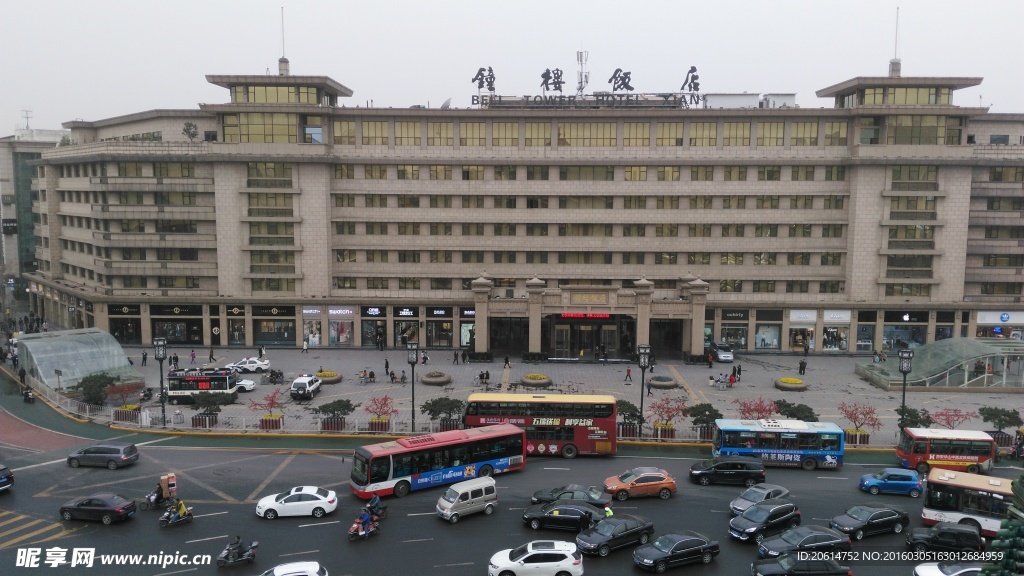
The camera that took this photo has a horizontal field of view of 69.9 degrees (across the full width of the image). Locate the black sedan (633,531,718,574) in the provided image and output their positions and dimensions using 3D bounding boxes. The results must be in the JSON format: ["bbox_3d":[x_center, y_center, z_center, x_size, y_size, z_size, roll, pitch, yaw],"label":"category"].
[{"bbox_3d":[8.472,13.426,37.858,4.750,1.470,1.760,-2,6,-22],"label":"black sedan"}]

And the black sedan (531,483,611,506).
[{"bbox_3d":[3.655,12.658,44.323,4.750,1.450,1.800,2,6,16],"label":"black sedan"}]

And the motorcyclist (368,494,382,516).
[{"bbox_3d":[-7.914,12.582,42.506,0.850,1.320,0.620,-3,7,-26],"label":"motorcyclist"}]

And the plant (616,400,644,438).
[{"bbox_3d":[8.911,10.320,57.981,3.092,2.666,2.600,1,6,1],"label":"plant"}]

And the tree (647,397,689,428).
[{"bbox_3d":[12.336,9.979,58.127,3.300,2.750,3.000,1,7,3],"label":"tree"}]

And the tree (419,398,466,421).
[{"bbox_3d":[-5.637,9.917,59.831,3.848,1.837,3.155,0,6,1],"label":"tree"}]

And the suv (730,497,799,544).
[{"bbox_3d":[14.000,12.828,40.674,4.520,1.690,1.840,-4,7,-33],"label":"suv"}]

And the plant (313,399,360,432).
[{"bbox_3d":[-14.316,10.233,59.694,3.800,2.400,3.000,1,7,3],"label":"plant"}]

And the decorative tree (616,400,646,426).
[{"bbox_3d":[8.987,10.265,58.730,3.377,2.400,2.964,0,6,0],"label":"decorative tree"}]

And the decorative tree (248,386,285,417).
[{"bbox_3d":[-19.984,9.258,59.652,2.650,2.300,2.200,0,8,1],"label":"decorative tree"}]

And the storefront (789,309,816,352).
[{"bbox_3d":[35.418,5.185,89.252,3.400,5.200,1.400,0,7,0],"label":"storefront"}]

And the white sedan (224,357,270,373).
[{"bbox_3d":[-27.895,8.123,77.719,4.500,1.500,1.750,-1,8,-8],"label":"white sedan"}]

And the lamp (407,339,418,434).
[{"bbox_3d":[-7.809,7.835,57.662,0.880,7.463,0.880,1,6,1],"label":"lamp"}]

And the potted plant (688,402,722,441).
[{"bbox_3d":[15.307,10.432,57.592,2.700,2.700,2.300,0,8,1],"label":"potted plant"}]

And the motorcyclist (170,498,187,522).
[{"bbox_3d":[-18.770,12.523,41.261,0.800,1.280,0.600,-3,7,-30],"label":"motorcyclist"}]

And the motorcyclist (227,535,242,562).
[{"bbox_3d":[-13.930,13.026,36.800,0.800,1.280,0.600,-2,7,-25],"label":"motorcyclist"}]

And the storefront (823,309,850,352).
[{"bbox_3d":[40.722,5.423,92.374,3.474,5.330,1.000,1,6,1],"label":"storefront"}]

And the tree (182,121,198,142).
[{"bbox_3d":[-39.560,-19.152,90.292,1.900,3.000,1.800,0,8,1],"label":"tree"}]

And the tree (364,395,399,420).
[{"bbox_3d":[-10.656,9.567,59.418,2.500,2.050,2.200,0,8,1],"label":"tree"}]

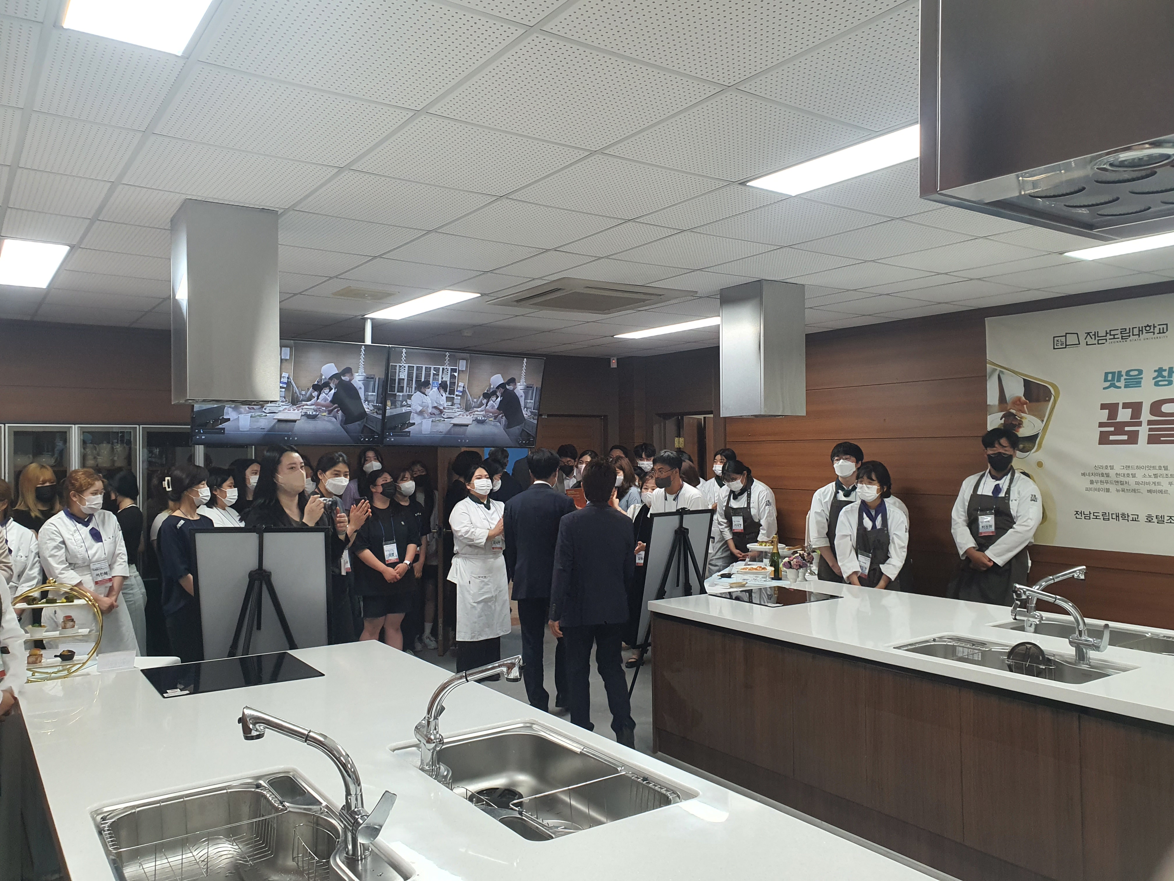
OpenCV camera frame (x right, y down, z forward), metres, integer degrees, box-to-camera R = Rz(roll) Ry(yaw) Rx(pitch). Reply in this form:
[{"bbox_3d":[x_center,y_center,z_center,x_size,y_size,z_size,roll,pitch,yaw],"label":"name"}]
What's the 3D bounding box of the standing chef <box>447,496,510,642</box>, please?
[{"bbox_3d":[-0.810,1.000,6.680,0.480,1.620,0.360,0,-1,-41],"label":"standing chef"}]

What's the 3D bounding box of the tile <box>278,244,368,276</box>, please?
[{"bbox_3d":[-1.432,-0.890,4.350,0.600,0.020,0.600,0,0,-36],"label":"tile"}]

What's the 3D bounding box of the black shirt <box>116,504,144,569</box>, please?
[{"bbox_3d":[-2.962,0.608,5.600,0.250,0.440,0.400,-1,-1,30],"label":"black shirt"}]

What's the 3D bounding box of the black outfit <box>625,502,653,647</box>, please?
[{"bbox_3d":[0.429,1.077,7.050,0.430,1.160,0.320,-1,-1,45],"label":"black outfit"}]

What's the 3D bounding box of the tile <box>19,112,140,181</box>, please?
[{"bbox_3d":[-1.585,-0.907,2.757,0.300,0.020,0.600,0,0,-36],"label":"tile"}]

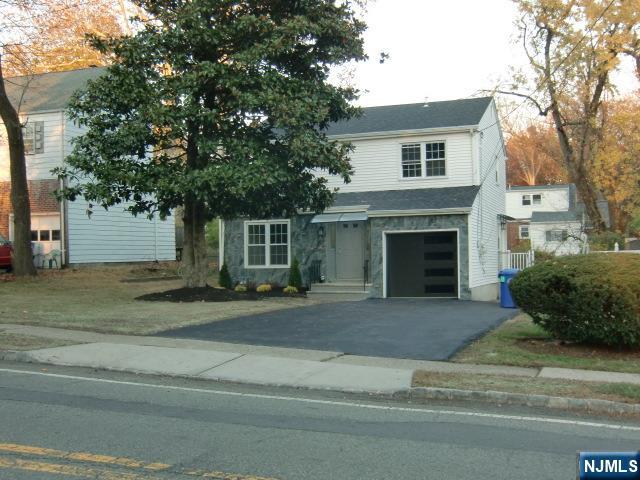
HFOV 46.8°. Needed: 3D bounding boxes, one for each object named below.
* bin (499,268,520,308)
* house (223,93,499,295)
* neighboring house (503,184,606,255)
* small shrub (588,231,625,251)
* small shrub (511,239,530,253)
[{"bbox_3d":[5.347,1.364,20.800,0.620,1.100,0.720,-2,-2,20],"label":"bin"},{"bbox_3d":[2.565,-1.764,30.504,9.040,8.000,12.020,-2,-2,20],"label":"house"},{"bbox_3d":[19.756,-1.657,64.500,11.300,6.800,9.500,-2,-2,20],"label":"neighboring house"},{"bbox_3d":[19.371,0.270,50.000,2.400,1.800,2.000,-2,-2,20],"label":"small shrub"},{"bbox_3d":[16.268,0.609,60.000,1.650,1.400,1.500,-2,-2,20],"label":"small shrub"}]

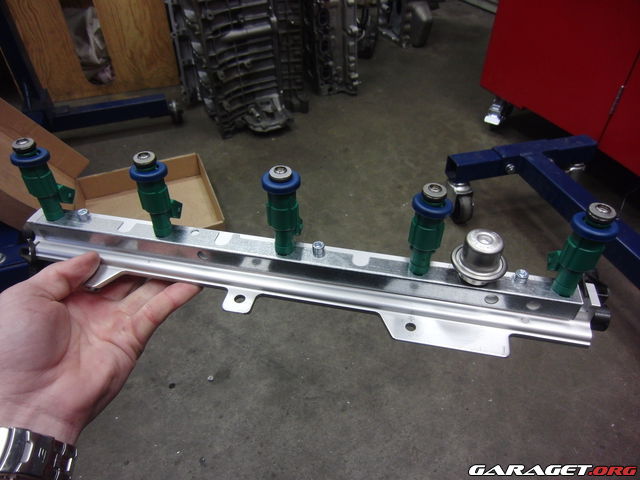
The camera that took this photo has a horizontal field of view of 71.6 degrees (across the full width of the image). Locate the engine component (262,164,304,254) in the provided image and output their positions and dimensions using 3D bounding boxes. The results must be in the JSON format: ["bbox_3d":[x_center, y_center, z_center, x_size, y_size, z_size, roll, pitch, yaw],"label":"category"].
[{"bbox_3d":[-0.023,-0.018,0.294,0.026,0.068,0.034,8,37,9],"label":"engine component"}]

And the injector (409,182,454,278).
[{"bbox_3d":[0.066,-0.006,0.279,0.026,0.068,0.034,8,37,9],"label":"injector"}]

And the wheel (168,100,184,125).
[{"bbox_3d":[-0.453,-0.401,1.400,0.042,0.088,0.070,-15,41,-15],"label":"wheel"}]

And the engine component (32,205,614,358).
[{"bbox_3d":[-0.025,0.025,0.302,0.408,0.027,0.058,8,37,9],"label":"engine component"}]

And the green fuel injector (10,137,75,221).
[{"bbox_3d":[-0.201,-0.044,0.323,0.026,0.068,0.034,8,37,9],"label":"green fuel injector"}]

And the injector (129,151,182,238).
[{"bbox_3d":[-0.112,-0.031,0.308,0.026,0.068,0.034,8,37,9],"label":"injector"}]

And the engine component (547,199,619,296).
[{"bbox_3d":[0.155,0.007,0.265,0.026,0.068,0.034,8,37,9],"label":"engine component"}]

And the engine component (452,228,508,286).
[{"bbox_3d":[0.100,0.013,0.280,0.035,0.034,0.035,8,37,9],"label":"engine component"}]

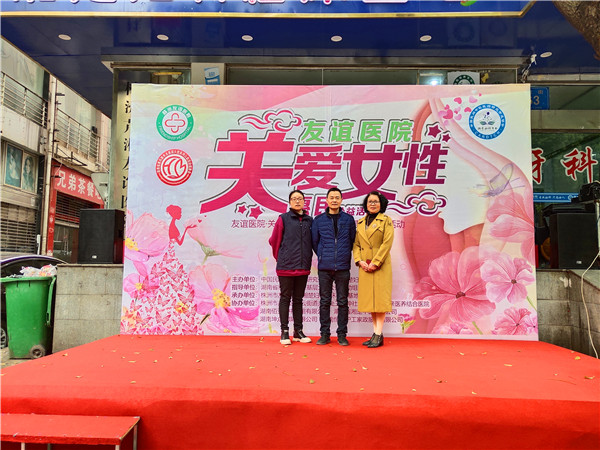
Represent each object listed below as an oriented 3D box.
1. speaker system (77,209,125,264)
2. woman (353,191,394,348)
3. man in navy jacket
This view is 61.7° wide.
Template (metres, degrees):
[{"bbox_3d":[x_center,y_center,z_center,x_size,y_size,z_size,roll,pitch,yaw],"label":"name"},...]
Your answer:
[{"bbox_3d":[-2.523,0.174,6.490,0.445,0.690,0.420,0,-6,2],"label":"speaker system"},{"bbox_3d":[0.795,0.453,5.440,0.460,1.660,0.360,-1,-6,16],"label":"woman"},{"bbox_3d":[0.380,0.430,5.540,0.480,1.710,0.340,1,-6,1],"label":"man in navy jacket"}]

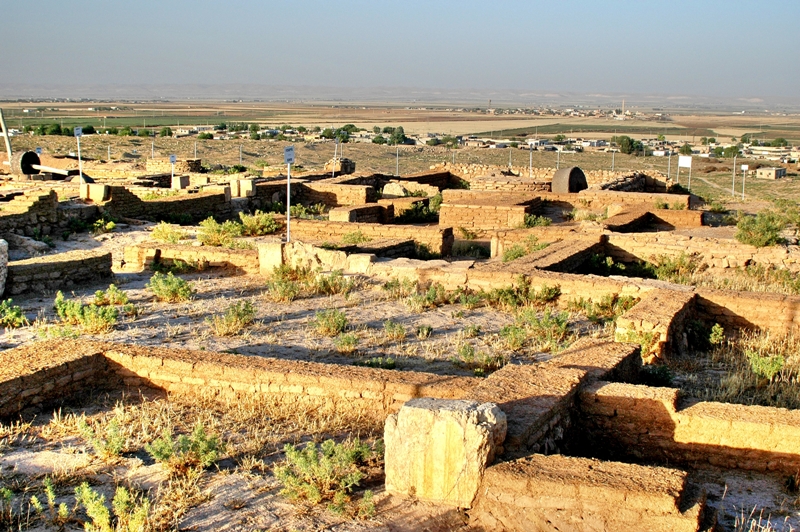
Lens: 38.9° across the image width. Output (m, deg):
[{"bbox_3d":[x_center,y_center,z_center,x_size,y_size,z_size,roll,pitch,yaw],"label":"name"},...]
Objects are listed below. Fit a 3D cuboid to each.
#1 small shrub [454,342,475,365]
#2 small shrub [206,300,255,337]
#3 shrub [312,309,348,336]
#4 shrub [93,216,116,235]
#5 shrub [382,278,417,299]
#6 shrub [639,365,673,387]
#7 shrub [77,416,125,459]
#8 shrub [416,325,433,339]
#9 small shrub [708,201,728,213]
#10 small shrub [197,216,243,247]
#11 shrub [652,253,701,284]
[{"bbox_3d":[0.826,1.110,14.477,0.256,0.269,0.230,0,9,0],"label":"small shrub"},{"bbox_3d":[-2.426,0.733,16.261,0.720,0.481,0.648,0,9,0],"label":"small shrub"},{"bbox_3d":[-0.997,0.793,16.213,0.516,0.377,0.465,0,9,0],"label":"shrub"},{"bbox_3d":[-6.968,-0.979,26.817,0.549,0.365,0.467,0,8,0],"label":"shrub"},{"bbox_3d":[-0.008,0.393,20.040,0.584,0.333,0.526,0,8,0],"label":"shrub"},{"bbox_3d":[3.046,1.285,13.426,0.418,0.299,0.376,0,9,0],"label":"shrub"},{"bbox_3d":[-2.928,1.659,11.198,0.438,0.390,0.394,0,8,0],"label":"shrub"},{"bbox_3d":[0.347,0.921,16.062,0.220,0.180,0.198,0,8,0],"label":"shrub"},{"bbox_3d":[9.587,-1.798,34.207,0.584,0.335,0.496,0,8,0],"label":"small shrub"},{"bbox_3d":[-3.904,-0.782,24.812,0.928,0.590,0.743,0,8,0],"label":"small shrub"},{"bbox_3d":[5.289,-0.003,21.846,0.891,0.500,0.757,0,8,0],"label":"shrub"}]

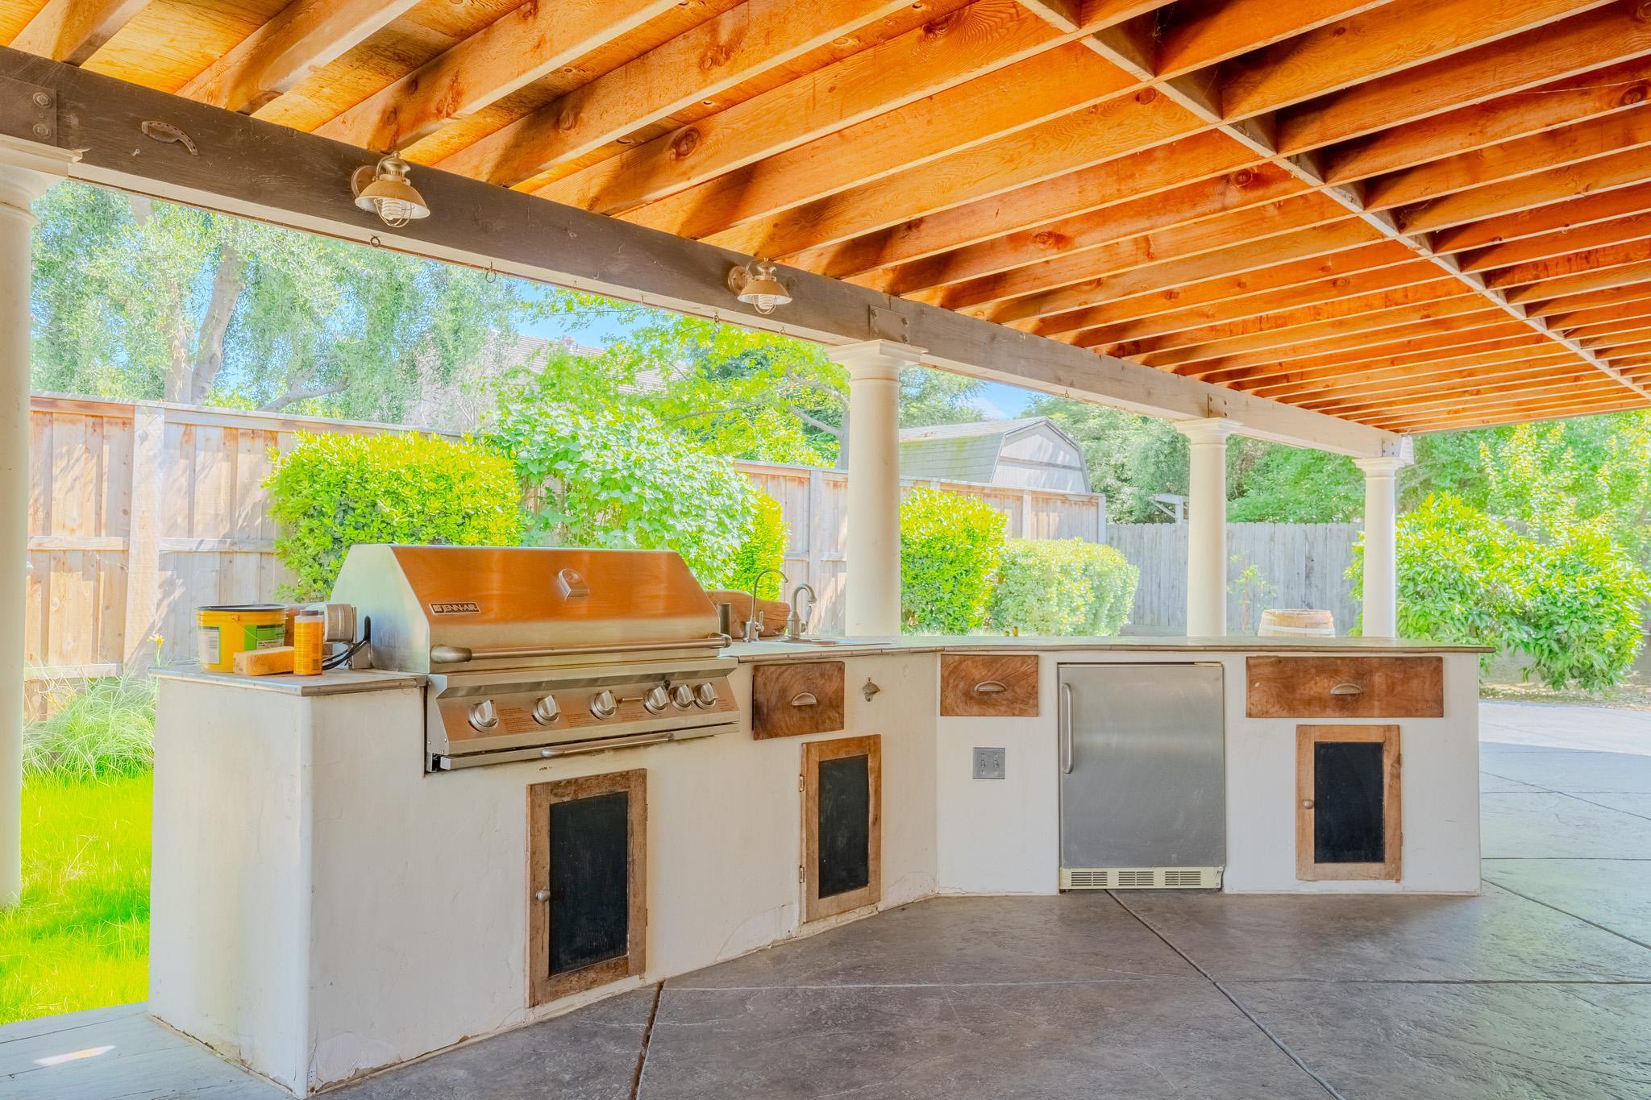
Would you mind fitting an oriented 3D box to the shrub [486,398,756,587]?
[{"bbox_3d":[-1.586,0.135,9.606,1.200,2.479,1.950,-1,-2,42],"label":"shrub"}]

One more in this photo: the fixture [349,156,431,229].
[{"bbox_3d":[-1.343,-1.093,3.792,0.301,0.224,0.228,-1,-2,42],"label":"fixture"}]

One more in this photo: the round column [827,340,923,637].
[{"bbox_3d":[0.301,0.045,7.508,0.420,2.559,0.420,-1,-2,42],"label":"round column"}]

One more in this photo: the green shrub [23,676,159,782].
[{"bbox_3d":[-4.421,1.009,7.401,0.800,0.640,0.950,-1,-2,42],"label":"green shrub"}]

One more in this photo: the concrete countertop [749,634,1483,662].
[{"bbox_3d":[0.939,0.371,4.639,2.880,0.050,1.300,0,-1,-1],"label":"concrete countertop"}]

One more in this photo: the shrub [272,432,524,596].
[{"bbox_3d":[-2.780,0.196,7.995,1.350,1.910,1.600,-1,-2,42],"label":"shrub"}]

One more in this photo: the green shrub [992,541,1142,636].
[{"bbox_3d":[2.675,0.578,13.985,1.450,1.389,1.650,-1,-2,42],"label":"green shrub"}]

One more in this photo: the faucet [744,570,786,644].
[{"bbox_3d":[-0.243,0.211,4.725,0.190,0.275,0.055,-1,-2,37],"label":"faucet"}]

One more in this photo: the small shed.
[{"bbox_3d":[2.036,-0.225,19.709,3.300,3.494,2.750,-1,-2,42],"label":"small shed"}]

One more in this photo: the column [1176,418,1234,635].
[{"bbox_3d":[2.605,0.237,8.465,0.315,2.262,0.315,-1,-2,42],"label":"column"}]

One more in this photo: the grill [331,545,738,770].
[{"bbox_3d":[-0.787,0.269,3.466,0.640,0.555,0.946,-1,-2,43],"label":"grill"}]

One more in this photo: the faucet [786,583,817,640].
[{"bbox_3d":[-0.094,0.247,4.927,0.150,0.215,0.100,-1,-2,37],"label":"faucet"}]

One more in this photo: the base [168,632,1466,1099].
[{"bbox_3d":[0.243,0.807,4.434,4.652,0.900,1.743,1,-2,-27],"label":"base"}]

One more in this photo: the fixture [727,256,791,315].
[{"bbox_3d":[-0.331,-1.365,6.461,0.316,0.294,0.277,-1,-2,42],"label":"fixture"}]

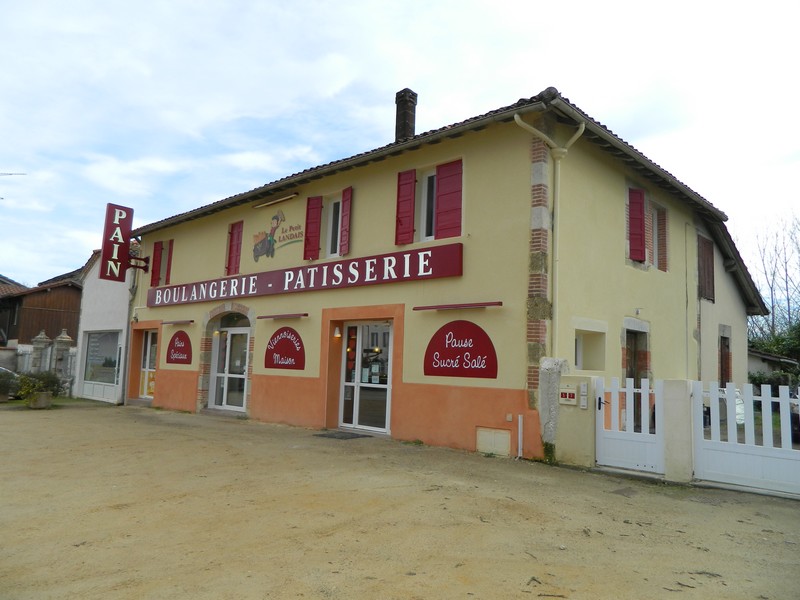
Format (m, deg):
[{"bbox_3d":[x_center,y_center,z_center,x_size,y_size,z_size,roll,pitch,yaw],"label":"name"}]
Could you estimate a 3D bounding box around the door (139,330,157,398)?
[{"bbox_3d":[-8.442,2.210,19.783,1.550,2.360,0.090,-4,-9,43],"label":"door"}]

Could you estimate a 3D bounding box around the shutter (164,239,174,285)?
[{"bbox_3d":[-7.487,-1.219,18.835,0.410,1.470,0.050,-4,-9,43],"label":"shutter"}]

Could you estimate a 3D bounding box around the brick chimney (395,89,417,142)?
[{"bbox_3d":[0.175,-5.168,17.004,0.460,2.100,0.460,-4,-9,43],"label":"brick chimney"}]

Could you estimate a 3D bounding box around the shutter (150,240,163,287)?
[{"bbox_3d":[-8.103,-1.197,19.282,0.460,1.490,0.050,-4,-9,43],"label":"shutter"}]

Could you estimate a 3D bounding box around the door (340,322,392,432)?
[{"bbox_3d":[-0.675,1.662,12.583,1.660,2.380,0.090,-4,-9,43],"label":"door"}]

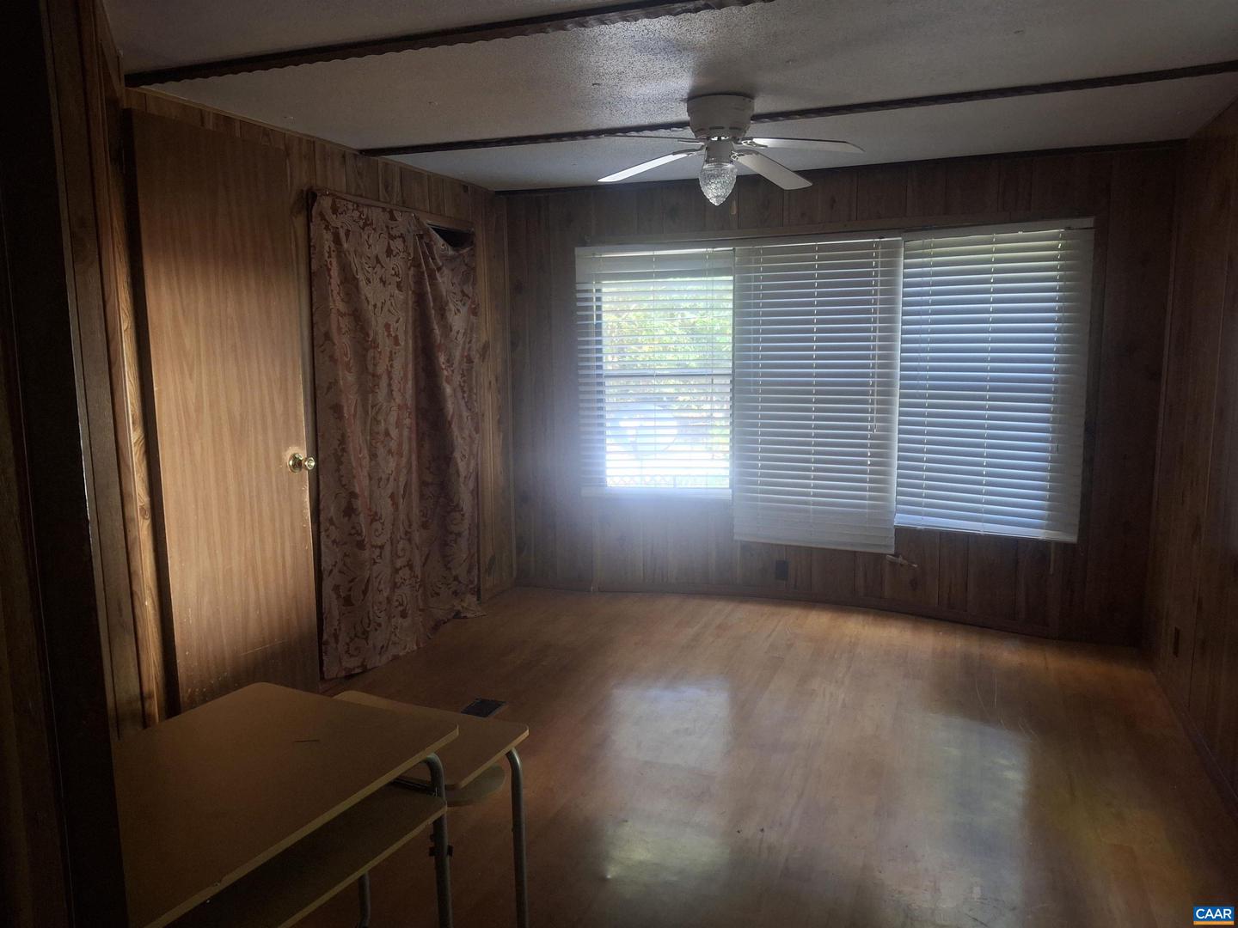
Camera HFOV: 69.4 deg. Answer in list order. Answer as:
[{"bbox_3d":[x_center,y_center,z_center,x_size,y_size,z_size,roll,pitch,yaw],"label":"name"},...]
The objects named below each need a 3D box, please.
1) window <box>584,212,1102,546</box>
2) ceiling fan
[{"bbox_3d":[0.960,-0.393,4.548,2.534,1.535,0.110,2,8,20],"label":"window"},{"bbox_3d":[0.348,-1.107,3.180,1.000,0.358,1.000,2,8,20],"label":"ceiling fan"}]

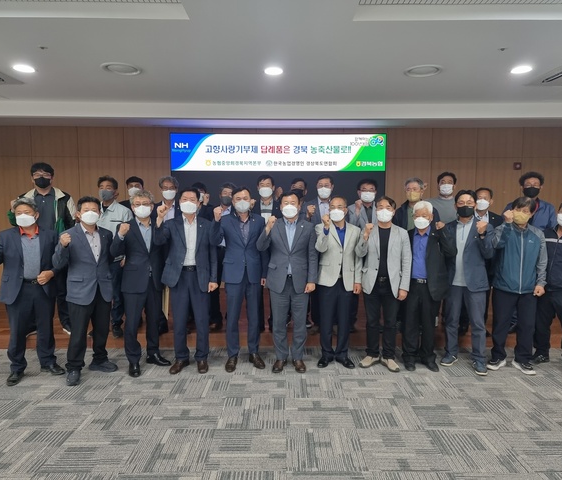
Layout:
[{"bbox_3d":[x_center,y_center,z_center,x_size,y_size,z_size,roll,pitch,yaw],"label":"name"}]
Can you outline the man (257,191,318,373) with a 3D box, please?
[{"bbox_3d":[0.063,0.395,4.287,0.560,1.730,0.400,0,5,1],"label":"man"}]

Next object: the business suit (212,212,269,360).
[{"bbox_3d":[-0.404,0.453,4.323,0.526,1.431,0.360,0,5,-3],"label":"business suit"}]

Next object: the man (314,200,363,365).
[{"bbox_3d":[0.570,0.411,4.399,0.460,1.675,0.380,0,5,4],"label":"man"}]

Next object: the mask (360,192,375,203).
[{"bbox_3d":[0.968,-0.484,4.923,0.155,0.118,0.090,1,5,8],"label":"mask"}]

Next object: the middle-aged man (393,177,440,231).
[{"bbox_3d":[1.550,0.168,5.076,0.580,1.750,0.380,1,5,14],"label":"middle-aged man"}]

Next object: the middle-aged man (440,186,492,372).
[{"bbox_3d":[1.800,0.395,4.281,0.520,1.730,0.430,1,5,15],"label":"middle-aged man"}]

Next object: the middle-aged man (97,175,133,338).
[{"bbox_3d":[-1.875,0.174,4.880,0.520,1.750,0.360,0,5,-2],"label":"middle-aged man"}]

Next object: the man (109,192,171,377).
[{"bbox_3d":[-1.363,0.391,4.334,0.557,1.739,0.420,-1,5,-10],"label":"man"}]

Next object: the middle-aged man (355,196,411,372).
[{"bbox_3d":[1.003,0.420,4.342,0.538,1.664,0.400,1,5,8],"label":"middle-aged man"}]

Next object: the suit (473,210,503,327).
[{"bbox_3d":[2.296,0.328,5.006,0.540,1.340,0.340,2,5,20],"label":"suit"}]

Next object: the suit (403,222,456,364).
[{"bbox_3d":[1.431,0.519,4.303,0.530,1.380,0.360,1,5,15],"label":"suit"}]

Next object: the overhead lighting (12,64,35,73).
[{"bbox_3d":[-2.006,-1.336,3.466,0.175,0.030,0.175,0,5,0],"label":"overhead lighting"}]

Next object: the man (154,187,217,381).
[{"bbox_3d":[-0.920,0.382,4.276,0.588,1.765,0.420,-1,5,-7],"label":"man"}]

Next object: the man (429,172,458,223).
[{"bbox_3d":[1.823,0.124,5.008,0.540,1.775,0.360,1,5,10],"label":"man"}]

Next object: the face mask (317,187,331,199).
[{"bbox_3d":[0.481,-0.515,4.874,0.150,0.130,0.100,0,5,8],"label":"face mask"}]

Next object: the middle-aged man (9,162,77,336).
[{"bbox_3d":[-2.681,0.108,4.987,0.670,1.900,0.400,-2,5,-18],"label":"middle-aged man"}]

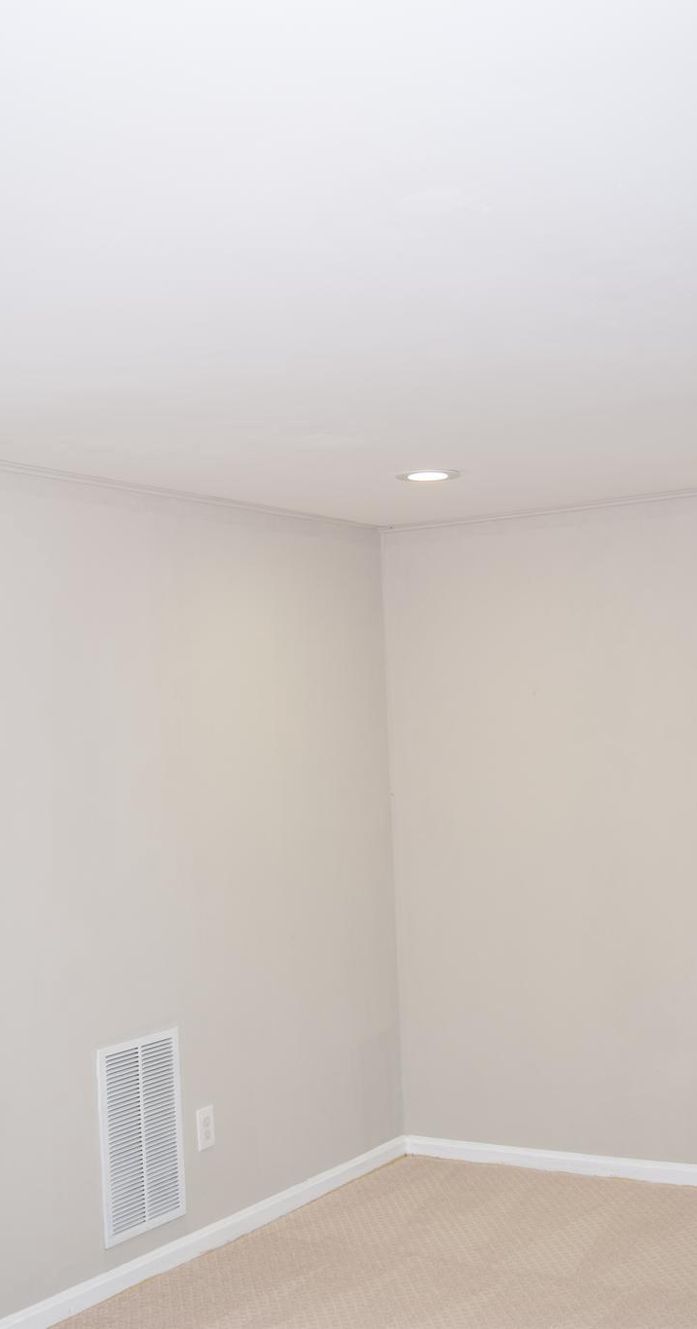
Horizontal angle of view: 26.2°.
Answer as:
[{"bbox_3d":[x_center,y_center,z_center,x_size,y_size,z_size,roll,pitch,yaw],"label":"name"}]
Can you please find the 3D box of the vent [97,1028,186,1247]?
[{"bbox_3d":[-0.581,1.353,4.298,0.020,0.544,0.337,-4,-3,35],"label":"vent"}]

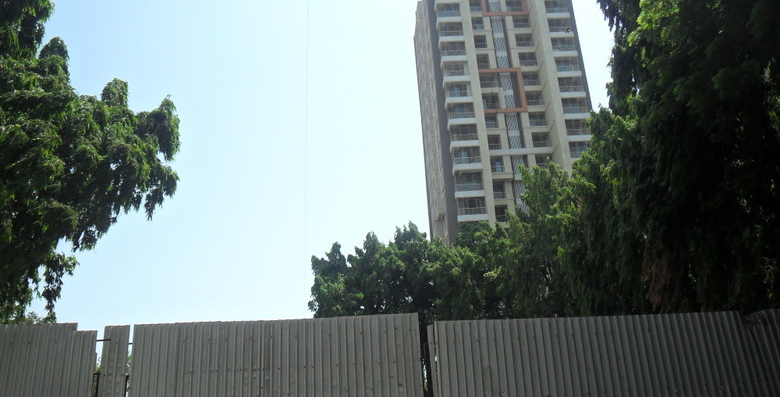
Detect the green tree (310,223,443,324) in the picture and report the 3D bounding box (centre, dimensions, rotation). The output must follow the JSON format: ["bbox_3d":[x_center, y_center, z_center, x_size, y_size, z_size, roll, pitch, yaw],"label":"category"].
[{"bbox_3d":[-0.486,5.764,27.164,6.000,9.500,5.800,-3,-20,-2],"label":"green tree"}]

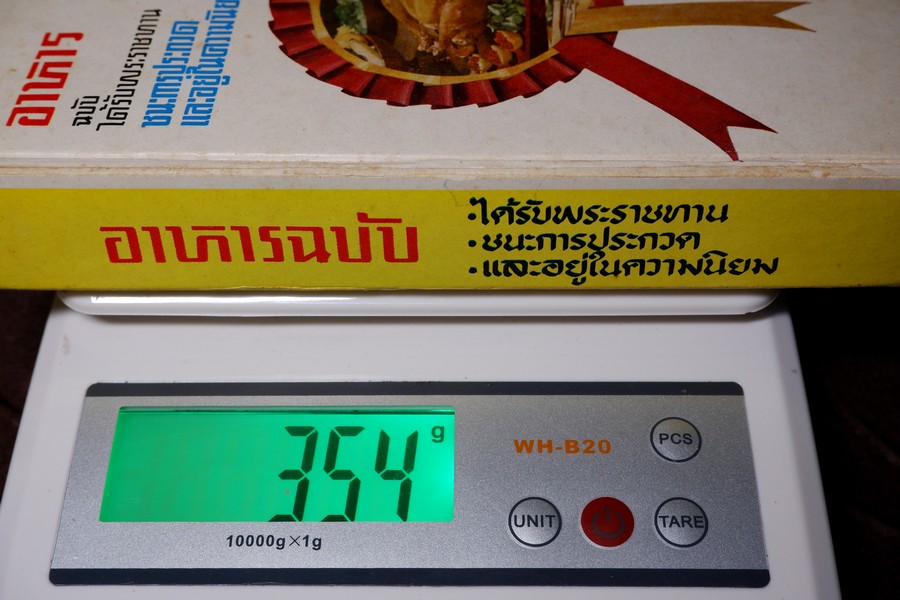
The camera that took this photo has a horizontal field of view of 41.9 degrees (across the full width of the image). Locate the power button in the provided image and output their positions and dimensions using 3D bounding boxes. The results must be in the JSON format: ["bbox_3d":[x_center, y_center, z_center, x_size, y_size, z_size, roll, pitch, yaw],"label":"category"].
[{"bbox_3d":[0.030,0.042,0.222,0.010,0.002,0.010,0,57,1],"label":"power button"}]

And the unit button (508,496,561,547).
[{"bbox_3d":[0.016,0.042,0.223,0.010,0.002,0.010,0,57,1],"label":"unit button"}]

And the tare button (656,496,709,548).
[{"bbox_3d":[0.044,0.042,0.222,0.010,0.002,0.010,0,57,1],"label":"tare button"}]

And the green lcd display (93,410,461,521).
[{"bbox_3d":[-0.033,0.032,0.231,0.068,0.003,0.025,0,57,1],"label":"green lcd display"}]

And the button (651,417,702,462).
[{"bbox_3d":[0.045,0.027,0.232,0.010,0.002,0.010,0,57,1],"label":"button"}]

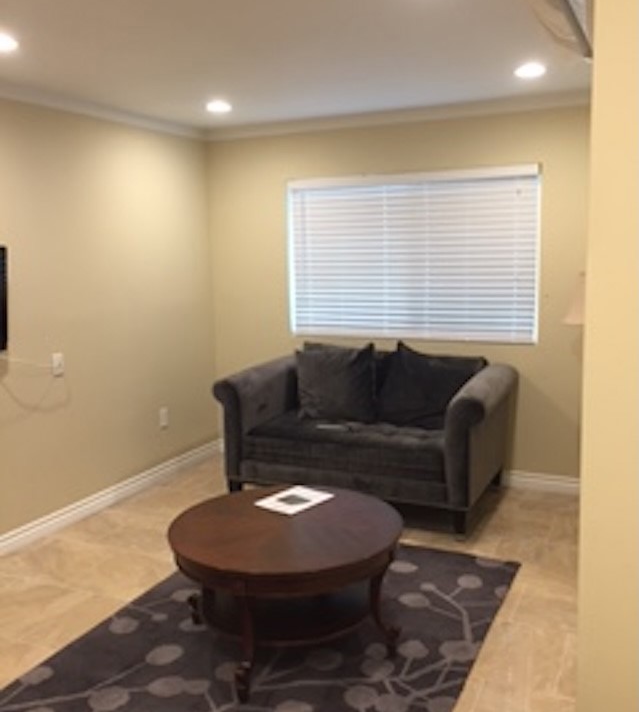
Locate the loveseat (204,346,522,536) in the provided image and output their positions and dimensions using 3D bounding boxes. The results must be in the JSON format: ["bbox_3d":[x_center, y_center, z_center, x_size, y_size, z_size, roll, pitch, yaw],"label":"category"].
[{"bbox_3d":[0.290,0.437,4.508,1.711,0.898,0.848,3,10,25],"label":"loveseat"}]

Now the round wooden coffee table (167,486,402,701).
[{"bbox_3d":[-0.125,0.897,2.840,0.904,0.491,0.904,-1,9,0],"label":"round wooden coffee table"}]

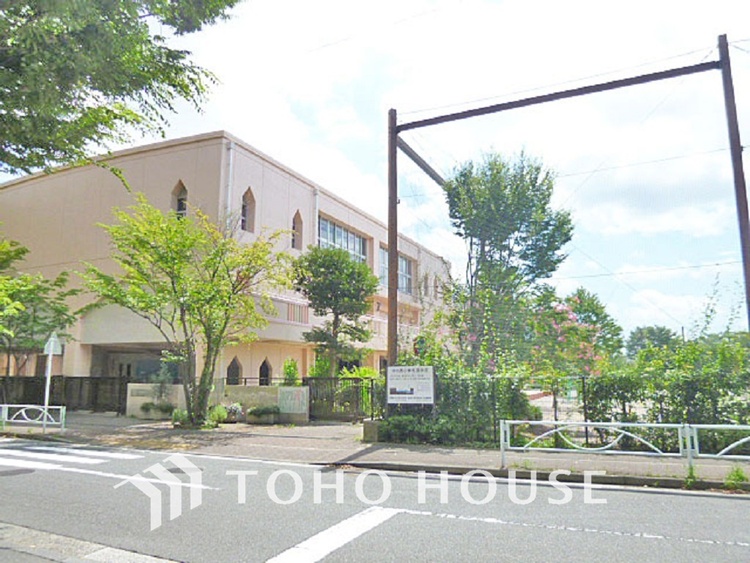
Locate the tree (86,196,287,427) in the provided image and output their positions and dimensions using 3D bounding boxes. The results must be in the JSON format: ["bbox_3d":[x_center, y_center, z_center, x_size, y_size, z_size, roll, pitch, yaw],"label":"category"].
[{"bbox_3d":[-6.485,0.903,17.896,7.000,7.940,6.300,3,-9,-20],"label":"tree"}]

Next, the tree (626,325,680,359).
[{"bbox_3d":[40.725,9.752,75.526,8.000,7.010,7.600,-5,-10,28],"label":"tree"}]

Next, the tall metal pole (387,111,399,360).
[{"bbox_3d":[0.437,-0.378,13.664,0.180,8.850,0.180,-4,-10,26],"label":"tall metal pole"}]

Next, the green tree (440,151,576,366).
[{"bbox_3d":[3.849,0.138,15.113,3.700,8.170,3.600,-2,-9,14],"label":"green tree"}]

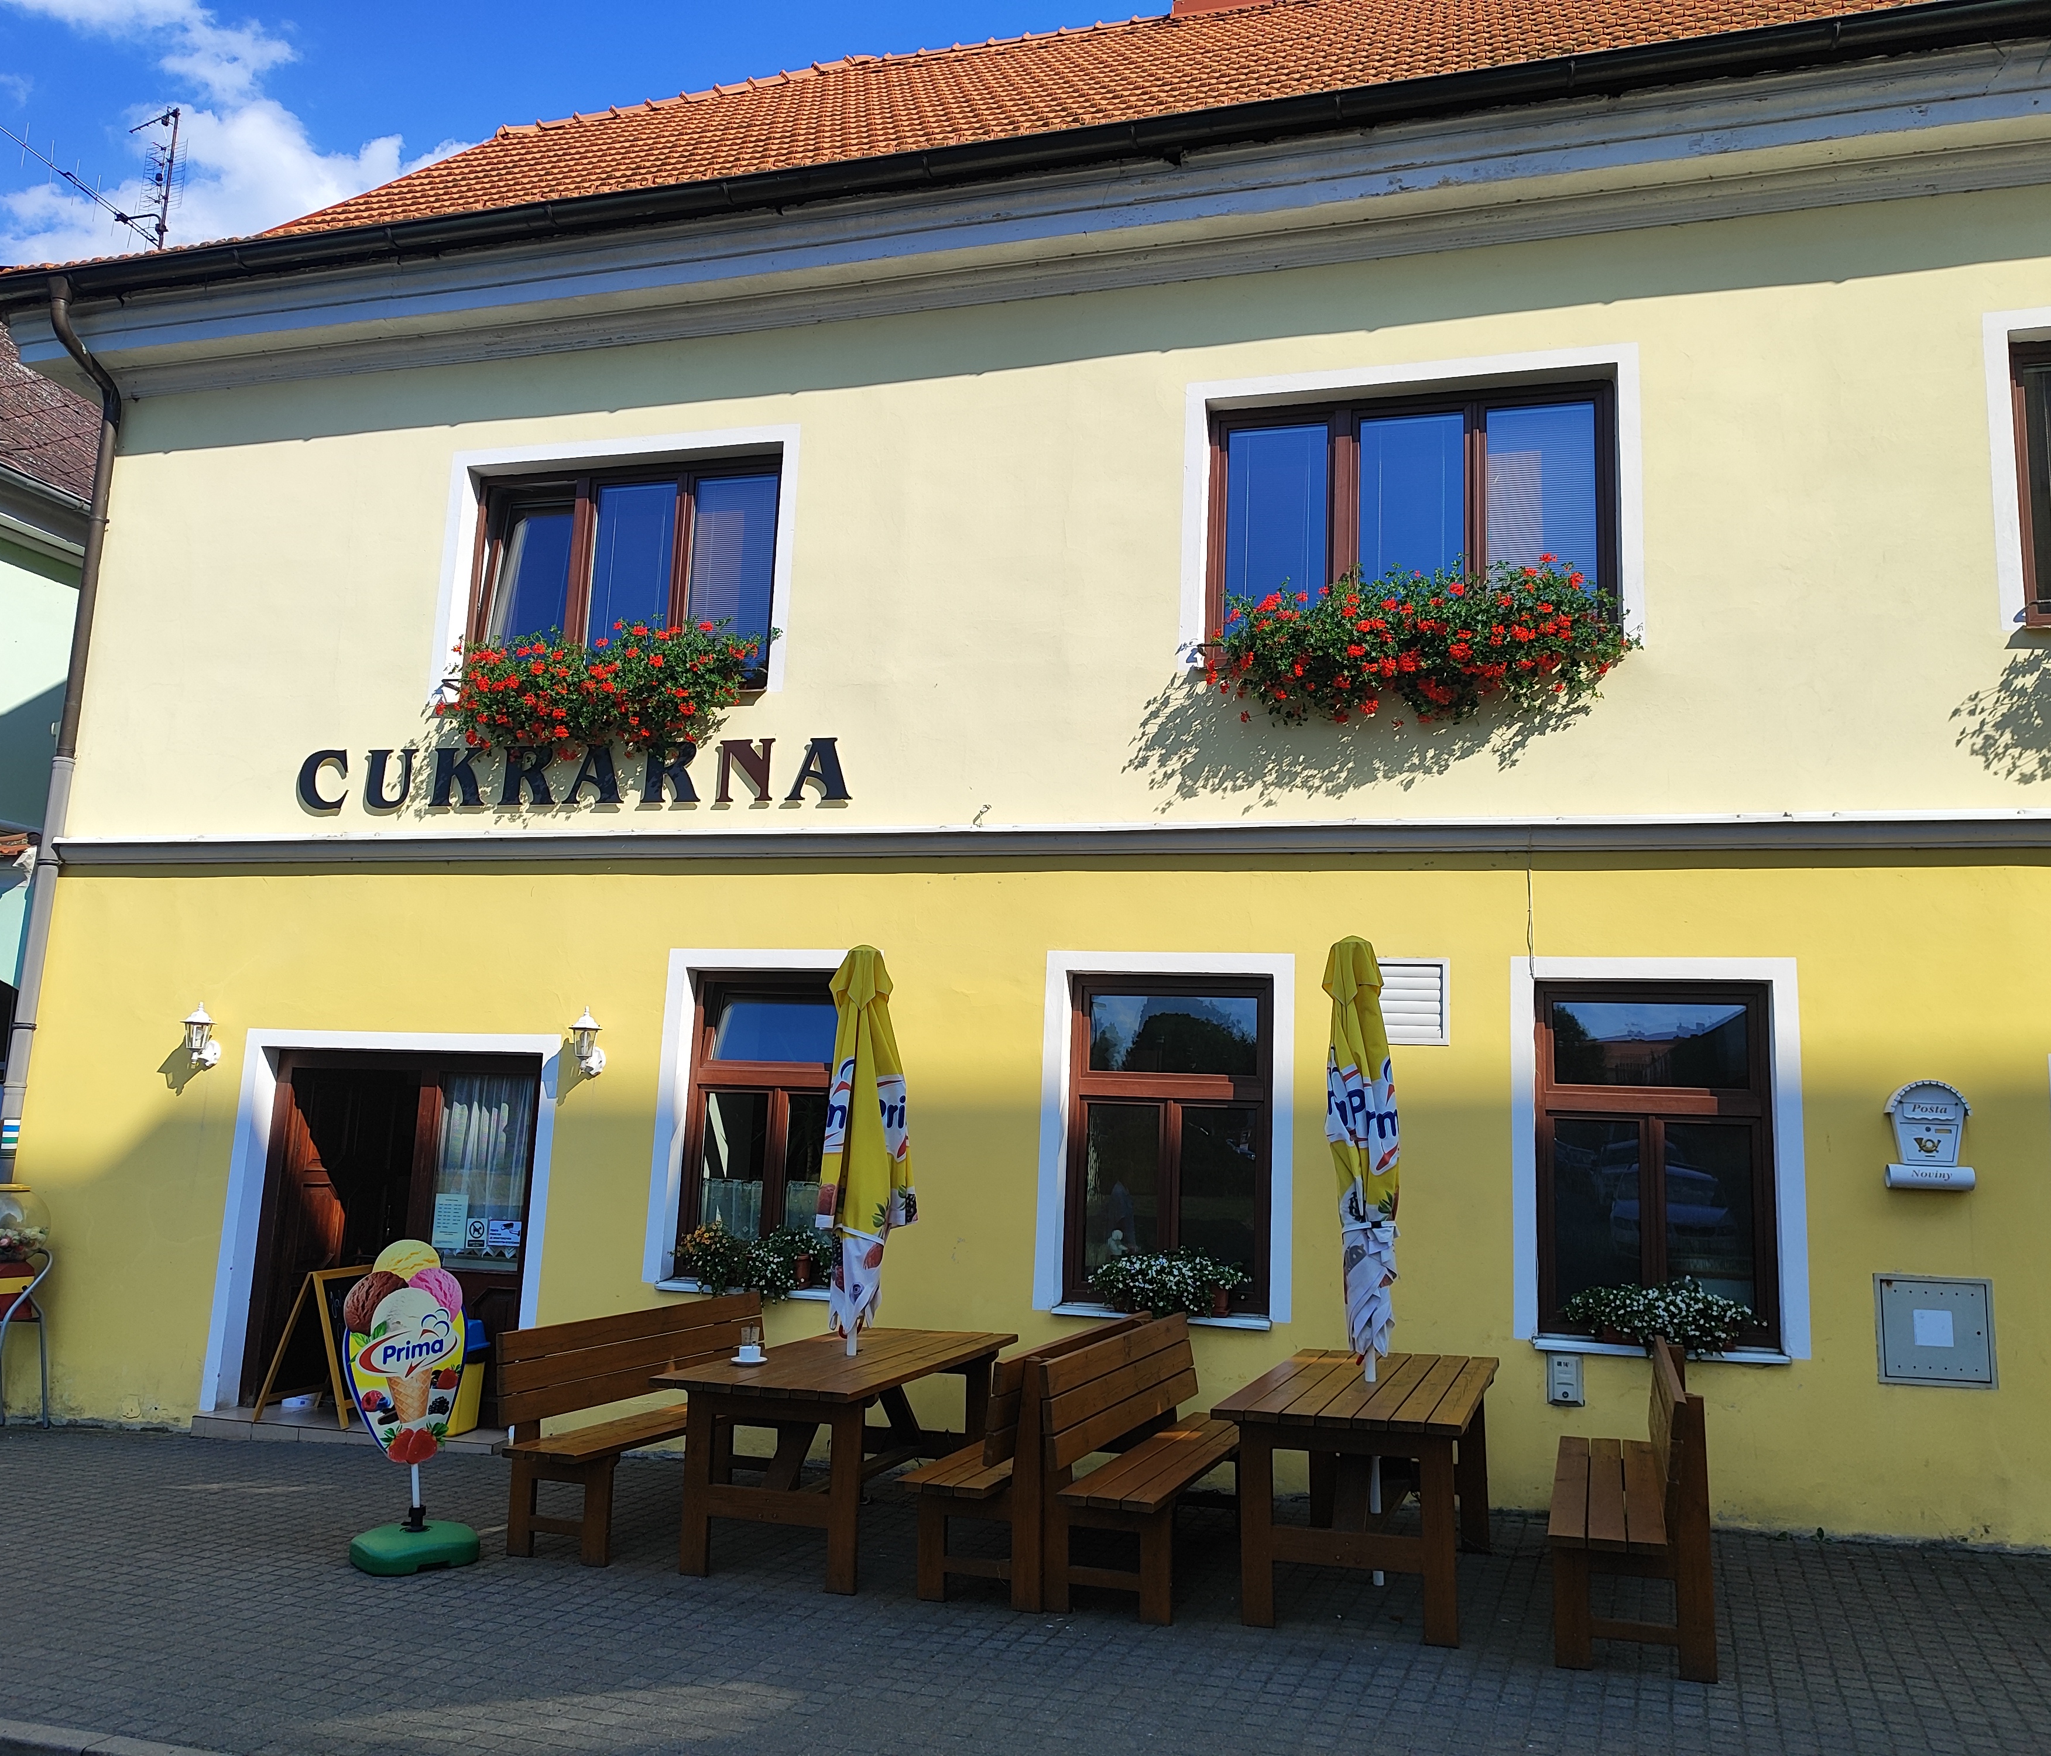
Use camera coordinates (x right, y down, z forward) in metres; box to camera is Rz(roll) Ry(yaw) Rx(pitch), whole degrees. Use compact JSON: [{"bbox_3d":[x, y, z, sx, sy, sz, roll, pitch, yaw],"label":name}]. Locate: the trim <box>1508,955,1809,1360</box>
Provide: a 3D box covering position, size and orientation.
[{"bbox_3d":[2.954,1.278,7.625,1.277,1.808,0.109,0,-10,15],"label":"trim"}]

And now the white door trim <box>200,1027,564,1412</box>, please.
[{"bbox_3d":[-3.680,2.001,9.350,2.120,2.216,0.149,0,-10,15],"label":"white door trim"}]

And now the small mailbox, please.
[{"bbox_3d":[4.029,1.150,7.250,0.356,0.490,0.120,0,-10,15],"label":"small mailbox"}]

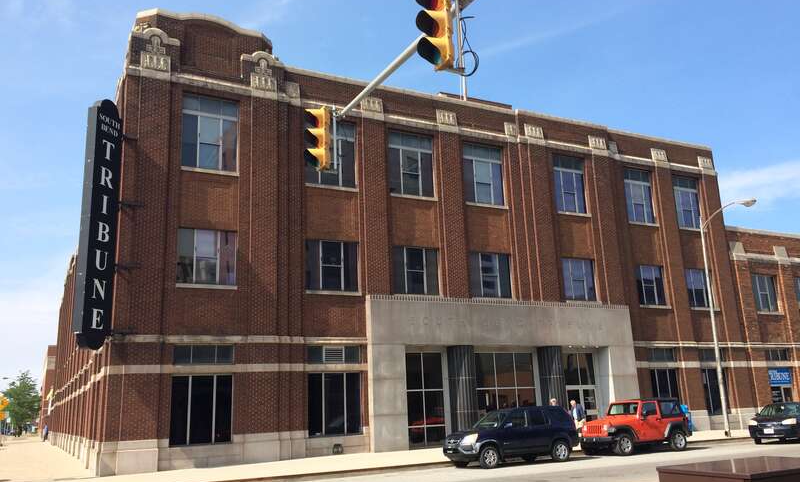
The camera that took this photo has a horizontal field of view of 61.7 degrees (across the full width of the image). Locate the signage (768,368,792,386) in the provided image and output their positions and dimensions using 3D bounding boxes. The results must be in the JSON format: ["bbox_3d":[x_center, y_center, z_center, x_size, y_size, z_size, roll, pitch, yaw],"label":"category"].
[{"bbox_3d":[20.209,7.225,35.541,1.850,0.930,0.100,5,-15,-27],"label":"signage"}]

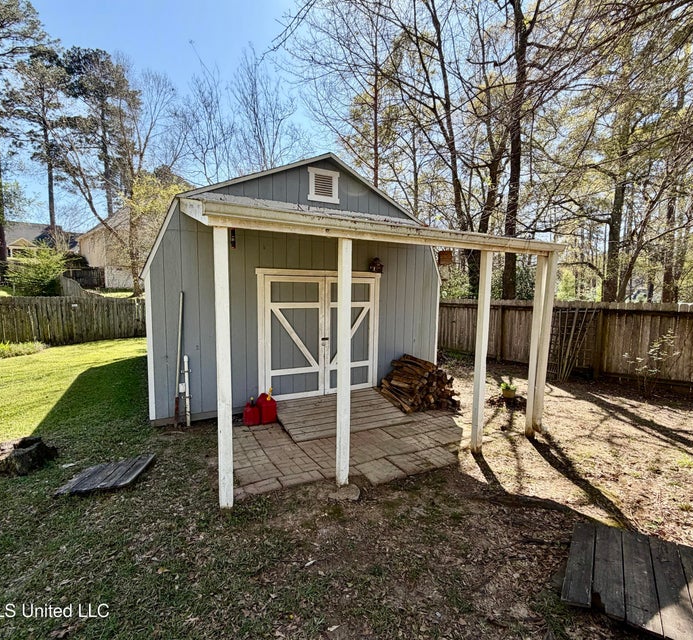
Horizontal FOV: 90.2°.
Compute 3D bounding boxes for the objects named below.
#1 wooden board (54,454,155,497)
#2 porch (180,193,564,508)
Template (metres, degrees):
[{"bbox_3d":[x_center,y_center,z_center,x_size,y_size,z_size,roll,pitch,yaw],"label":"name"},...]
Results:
[{"bbox_3d":[-2.225,1.461,3.264,0.540,0.055,0.660,0,6,-8],"label":"wooden board"},{"bbox_3d":[0.321,-0.074,4.501,4.280,3.140,2.440,-2,6,-28],"label":"porch"}]

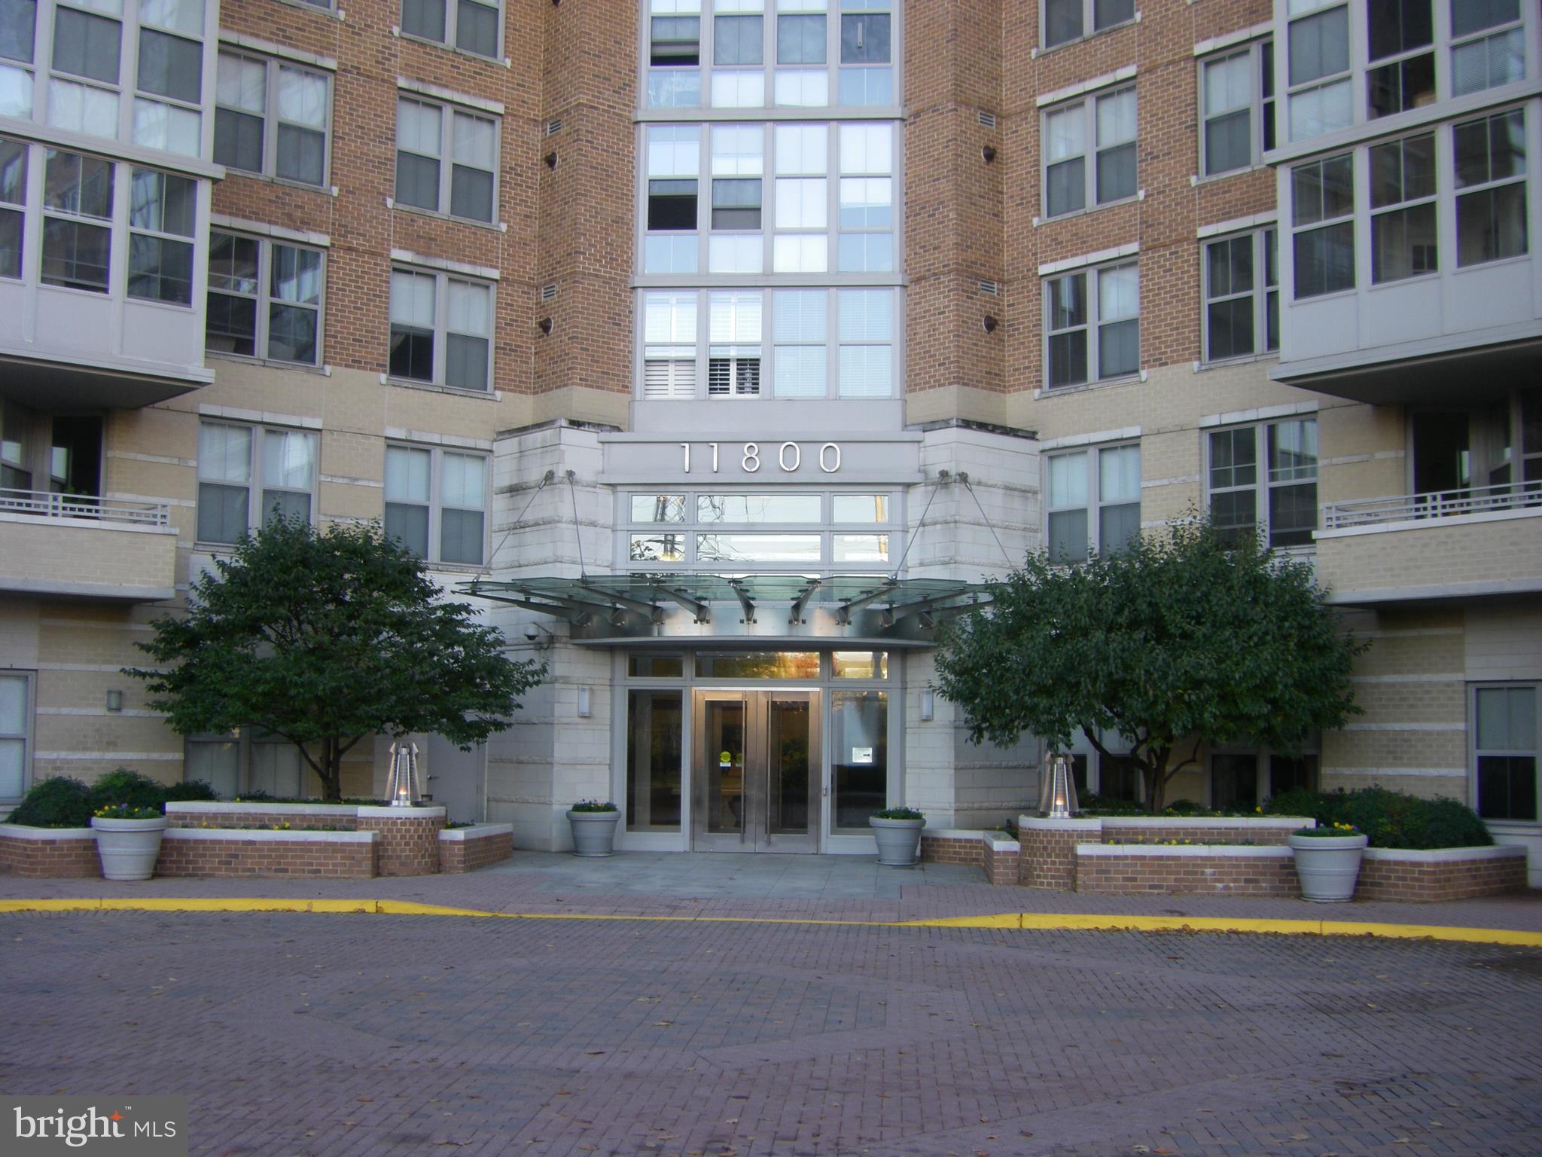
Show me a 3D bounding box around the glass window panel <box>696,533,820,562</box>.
[{"bbox_3d":[-0.197,-0.468,28.753,1.913,0.438,0.060,0,-5,4],"label":"glass window panel"}]

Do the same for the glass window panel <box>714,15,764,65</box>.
[{"bbox_3d":[-0.512,-8.786,30.541,0.809,0.864,0.060,0,-5,4],"label":"glass window panel"}]

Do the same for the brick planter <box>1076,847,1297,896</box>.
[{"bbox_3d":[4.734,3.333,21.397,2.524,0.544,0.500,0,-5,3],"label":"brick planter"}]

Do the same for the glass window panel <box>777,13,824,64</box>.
[{"bbox_3d":[0.495,-8.770,30.468,0.776,0.851,0.060,0,-5,4],"label":"glass window panel"}]

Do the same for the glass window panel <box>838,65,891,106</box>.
[{"bbox_3d":[1.522,-7.976,30.320,0.878,0.684,0.060,0,-5,4],"label":"glass window panel"}]

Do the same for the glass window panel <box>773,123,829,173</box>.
[{"bbox_3d":[0.472,-6.874,29.942,0.849,0.831,0.060,0,-5,4],"label":"glass window panel"}]

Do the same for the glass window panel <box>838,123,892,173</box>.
[{"bbox_3d":[1.500,-6.878,29.877,0.865,0.830,0.060,0,-5,4],"label":"glass window panel"}]

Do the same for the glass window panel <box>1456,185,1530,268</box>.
[{"bbox_3d":[8.321,-4.069,21.562,0.060,0.820,0.837,5,-7,-41],"label":"glass window panel"}]

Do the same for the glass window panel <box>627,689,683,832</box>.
[{"bbox_3d":[-1.759,2.749,28.309,0.844,2.159,0.060,0,-5,4],"label":"glass window panel"}]

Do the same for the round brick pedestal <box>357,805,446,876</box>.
[{"bbox_3d":[-4.615,3.256,23.275,1.060,0.837,0.900,0,-5,4],"label":"round brick pedestal"}]

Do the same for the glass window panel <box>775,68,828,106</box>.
[{"bbox_3d":[0.498,-7.876,30.052,0.843,0.618,0.060,0,-5,4],"label":"glass window panel"}]

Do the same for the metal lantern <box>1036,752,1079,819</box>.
[{"bbox_3d":[3.410,2.457,22.250,0.490,0.790,0.490,0,-5,4],"label":"metal lantern"}]

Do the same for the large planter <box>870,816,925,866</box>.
[{"bbox_3d":[1.758,3.619,25.869,0.765,0.636,0.765,0,-5,4],"label":"large planter"}]

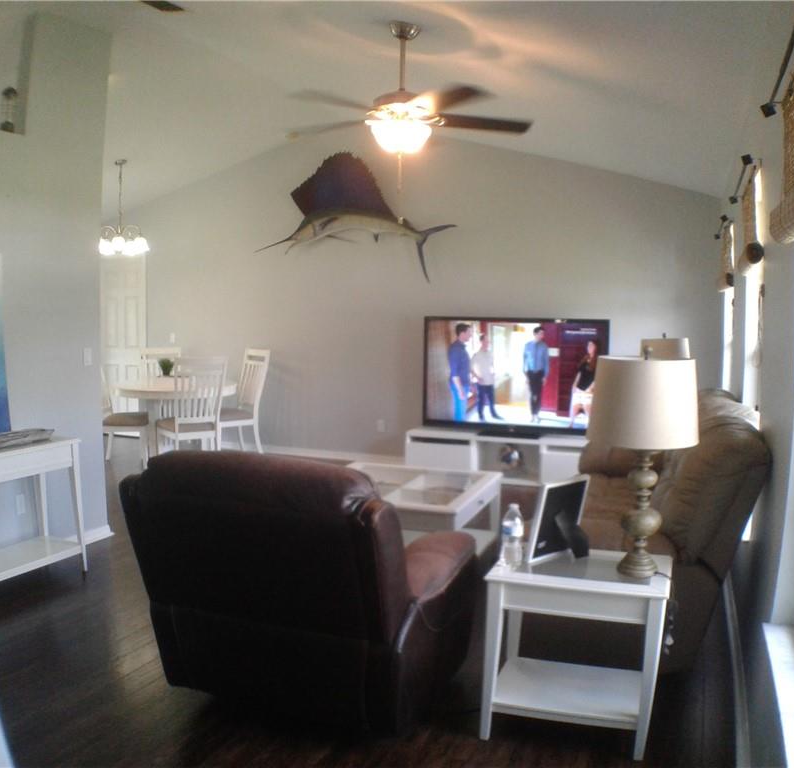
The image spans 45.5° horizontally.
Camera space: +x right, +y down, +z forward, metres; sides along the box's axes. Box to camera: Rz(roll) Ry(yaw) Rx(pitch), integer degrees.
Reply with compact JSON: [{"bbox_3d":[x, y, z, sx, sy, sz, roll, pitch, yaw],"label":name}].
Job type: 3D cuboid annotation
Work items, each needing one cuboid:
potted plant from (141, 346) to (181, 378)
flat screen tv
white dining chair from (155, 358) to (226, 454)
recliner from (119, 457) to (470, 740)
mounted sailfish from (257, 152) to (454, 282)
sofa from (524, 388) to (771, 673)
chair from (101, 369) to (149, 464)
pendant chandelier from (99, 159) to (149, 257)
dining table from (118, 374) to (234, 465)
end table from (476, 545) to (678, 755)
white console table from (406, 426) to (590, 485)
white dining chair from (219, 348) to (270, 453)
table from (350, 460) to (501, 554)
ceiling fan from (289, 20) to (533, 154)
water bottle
[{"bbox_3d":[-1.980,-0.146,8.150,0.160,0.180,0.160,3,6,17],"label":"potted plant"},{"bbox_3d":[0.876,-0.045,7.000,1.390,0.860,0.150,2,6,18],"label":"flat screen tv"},{"bbox_3d":[-1.560,0.268,7.150,0.440,0.940,0.500,-3,7,-31],"label":"white dining chair"},{"bbox_3d":[-0.348,0.662,3.726,1.000,0.970,0.980,3,6,17],"label":"recliner"},{"bbox_3d":[-0.364,-1.469,8.300,1.820,1.120,0.280,3,6,17],"label":"mounted sailfish"},{"bbox_3d":[1.182,0.566,4.450,0.920,0.950,1.950,2,6,18],"label":"sofa"},{"bbox_3d":[-2.154,0.223,7.400,0.500,0.920,0.440,-1,6,-13],"label":"chair"},{"bbox_3d":[-2.289,-1.482,7.950,0.440,0.820,0.440,3,6,17],"label":"pendant chandelier"},{"bbox_3d":[-1.879,0.344,8.050,1.040,0.750,1.040,1,5,0],"label":"dining table"},{"bbox_3d":[0.559,0.828,2.930,0.535,0.540,0.360,2,6,18],"label":"end table"},{"bbox_3d":[0.865,0.566,7.100,1.570,0.370,0.400,2,6,18],"label":"white console table"},{"bbox_3d":[-1.391,0.163,8.550,0.530,0.980,0.460,-3,7,-39],"label":"white dining chair"},{"bbox_3d":[-0.007,0.745,4.800,0.910,0.500,0.910,2,6,18],"label":"table"},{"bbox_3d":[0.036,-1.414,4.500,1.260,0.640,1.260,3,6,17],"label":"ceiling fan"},{"bbox_3d":[0.359,0.469,2.930,0.067,0.207,0.067,2,6,18],"label":"water bottle"}]

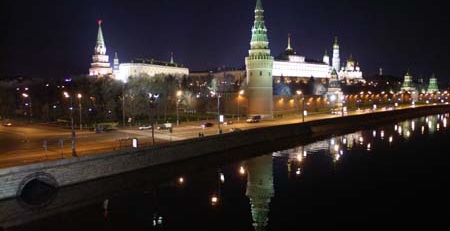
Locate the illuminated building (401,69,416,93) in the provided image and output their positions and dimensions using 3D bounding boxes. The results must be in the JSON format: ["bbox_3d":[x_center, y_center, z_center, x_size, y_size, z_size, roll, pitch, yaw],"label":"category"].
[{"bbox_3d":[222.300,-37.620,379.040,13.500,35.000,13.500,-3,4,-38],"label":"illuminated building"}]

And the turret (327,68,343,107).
[{"bbox_3d":[93.310,-24.150,265.960,10.500,32.400,10.500,-3,4,-40],"label":"turret"}]

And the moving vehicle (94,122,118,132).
[{"bbox_3d":[-36.880,3.759,97.000,2.400,2.700,6.600,3,5,38],"label":"moving vehicle"}]

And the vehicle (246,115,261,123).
[{"bbox_3d":[12.340,1.530,133.790,6.000,2.600,2.100,-4,5,-44],"label":"vehicle"}]

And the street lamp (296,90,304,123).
[{"bbox_3d":[28.857,-3.269,117.283,0.600,12.100,2.600,-5,6,-43],"label":"street lamp"}]

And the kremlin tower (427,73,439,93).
[{"bbox_3d":[274.320,-42.110,412.830,11.500,28.000,11.500,-3,4,-37],"label":"kremlin tower"}]

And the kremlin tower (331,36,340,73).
[{"bbox_3d":[176.280,-84.830,497.400,14.500,81.000,14.500,1,4,20],"label":"kremlin tower"}]

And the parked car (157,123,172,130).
[{"bbox_3d":[-19.870,3.720,103.300,5.000,2.300,2.000,-3,4,-39],"label":"parked car"}]

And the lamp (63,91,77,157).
[{"bbox_3d":[-29.884,1.611,60.301,2.800,12.400,0.800,3,6,44],"label":"lamp"}]

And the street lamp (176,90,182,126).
[{"bbox_3d":[-15.481,-2.193,104.737,0.600,12.000,2.500,-3,5,-30],"label":"street lamp"}]

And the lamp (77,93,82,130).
[{"bbox_3d":[-44.822,-1.062,96.666,0.600,11.700,2.500,-2,4,-18],"label":"lamp"}]

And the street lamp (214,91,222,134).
[{"bbox_3d":[-2.282,-0.646,87.283,0.600,12.100,2.600,-5,6,-43],"label":"street lamp"}]

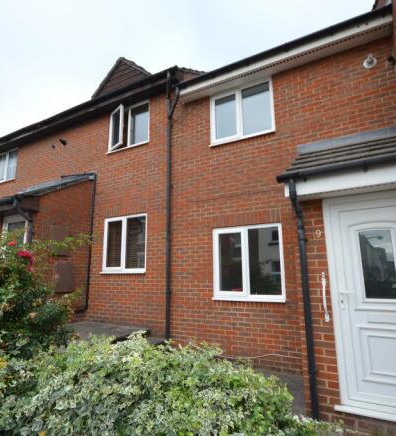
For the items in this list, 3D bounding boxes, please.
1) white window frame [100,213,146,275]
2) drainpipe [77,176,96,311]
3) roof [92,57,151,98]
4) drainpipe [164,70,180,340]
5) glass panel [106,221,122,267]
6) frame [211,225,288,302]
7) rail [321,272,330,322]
[{"bbox_3d":[-1.624,0.586,5.997,1.240,1.240,0.100,-6,-13,27],"label":"white window frame"},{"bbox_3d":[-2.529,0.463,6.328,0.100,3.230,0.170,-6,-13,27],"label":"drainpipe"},{"bbox_3d":[-1.681,-3.405,7.048,1.950,1.000,1.000,-6,-13,27],"label":"roof"},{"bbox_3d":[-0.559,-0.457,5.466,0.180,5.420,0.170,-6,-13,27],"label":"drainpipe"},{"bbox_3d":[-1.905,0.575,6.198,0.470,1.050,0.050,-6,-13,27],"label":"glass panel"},{"bbox_3d":[0.821,0.774,4.633,1.240,1.240,0.100,-6,-13,27],"label":"frame"},{"bbox_3d":[1.325,0.823,2.848,0.055,0.500,0.080,-6,-13,27],"label":"rail"}]

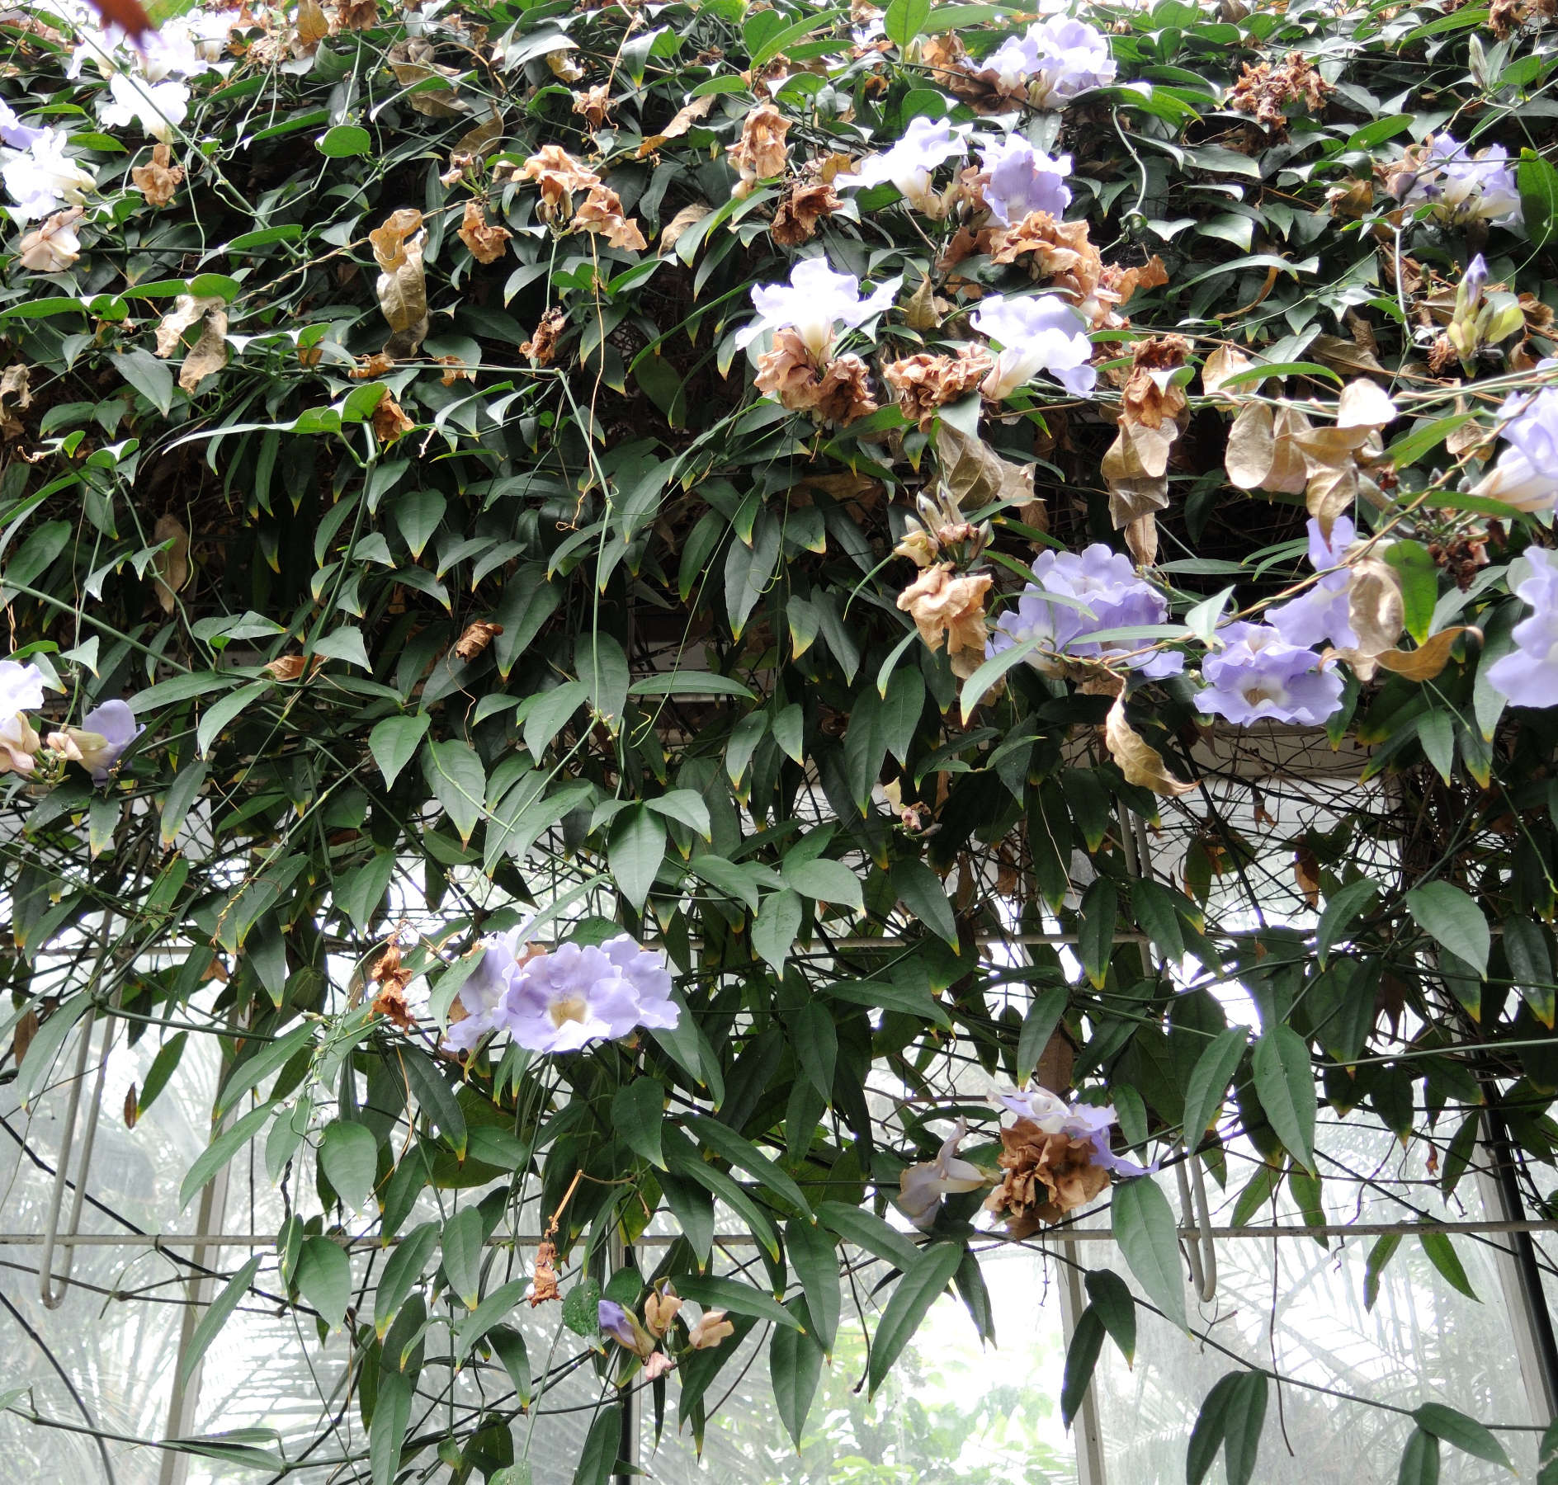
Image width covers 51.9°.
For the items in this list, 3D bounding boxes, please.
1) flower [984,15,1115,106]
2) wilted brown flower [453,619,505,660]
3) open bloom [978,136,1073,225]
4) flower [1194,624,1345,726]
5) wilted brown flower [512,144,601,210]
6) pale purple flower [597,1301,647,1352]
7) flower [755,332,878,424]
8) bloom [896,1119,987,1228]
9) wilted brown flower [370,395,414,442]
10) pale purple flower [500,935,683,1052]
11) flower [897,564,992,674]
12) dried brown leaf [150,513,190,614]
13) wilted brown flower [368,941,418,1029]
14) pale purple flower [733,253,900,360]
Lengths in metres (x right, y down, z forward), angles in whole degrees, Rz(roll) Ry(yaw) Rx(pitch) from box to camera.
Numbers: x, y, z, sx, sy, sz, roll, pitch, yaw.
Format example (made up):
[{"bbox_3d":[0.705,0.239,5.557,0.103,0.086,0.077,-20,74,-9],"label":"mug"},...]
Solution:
[{"bbox_3d":[0.262,-0.659,1.550,0.120,0.080,0.085,-5,-29,7],"label":"flower"},{"bbox_3d":[-0.271,-0.093,1.450,0.043,0.033,0.035,-2,-29,0],"label":"wilted brown flower"},{"bbox_3d":[0.195,-0.445,1.269,0.073,0.057,0.052,0,-32,-3],"label":"open bloom"},{"bbox_3d":[0.286,-0.039,0.940,0.086,0.063,0.055,-4,-30,4],"label":"flower"},{"bbox_3d":[-0.211,-0.537,1.520,0.080,0.060,0.060,-2,-29,0],"label":"wilted brown flower"},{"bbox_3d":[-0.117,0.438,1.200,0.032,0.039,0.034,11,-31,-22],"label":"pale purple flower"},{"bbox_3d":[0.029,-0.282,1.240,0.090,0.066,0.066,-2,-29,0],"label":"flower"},{"bbox_3d":[0.102,0.262,0.970,0.058,0.064,0.058,-12,-33,18],"label":"bloom"},{"bbox_3d":[-0.364,-0.303,1.500,0.041,0.042,0.037,-2,-29,0],"label":"wilted brown flower"},{"bbox_3d":[-0.128,0.168,1.071,0.117,0.067,0.054,-2,-32,-1],"label":"pale purple flower"},{"bbox_3d":[0.114,-0.085,1.100,0.065,0.072,0.055,-1,-29,0],"label":"flower"},{"bbox_3d":[-0.513,-0.151,1.350,0.036,0.090,0.025,-1,-29,0],"label":"dried brown leaf"},{"bbox_3d":[-0.258,0.162,1.071,0.032,0.054,0.031,-2,-32,-1],"label":"wilted brown flower"},{"bbox_3d":[0.022,-0.250,0.930,0.092,0.058,0.078,-3,12,2],"label":"pale purple flower"}]

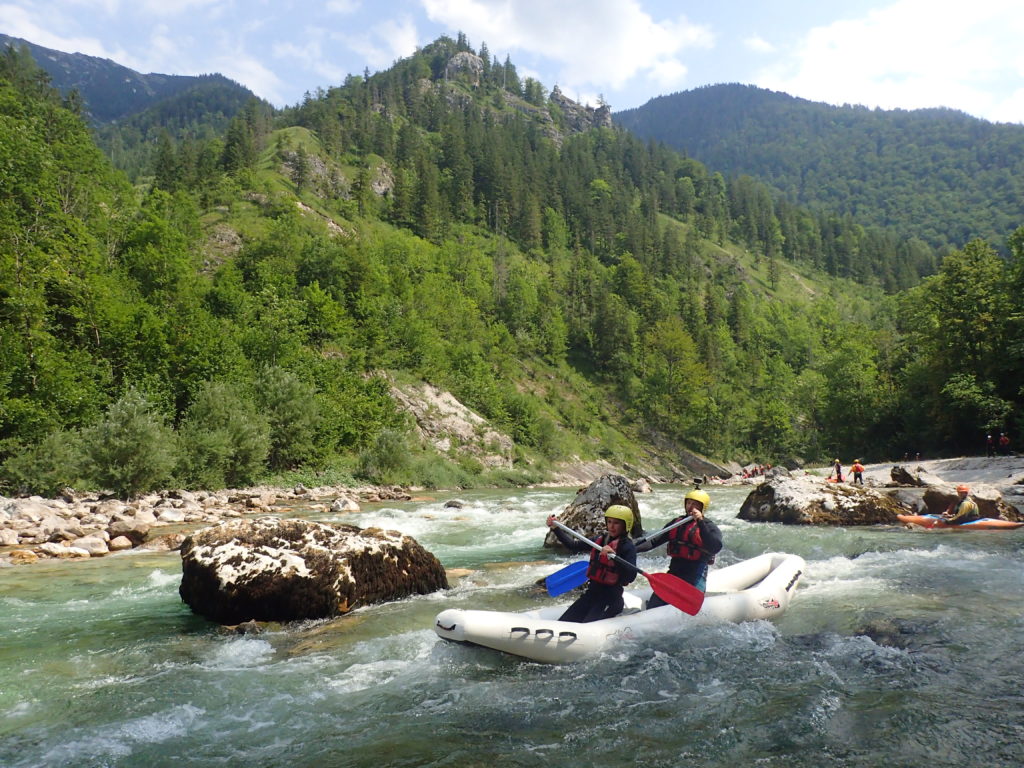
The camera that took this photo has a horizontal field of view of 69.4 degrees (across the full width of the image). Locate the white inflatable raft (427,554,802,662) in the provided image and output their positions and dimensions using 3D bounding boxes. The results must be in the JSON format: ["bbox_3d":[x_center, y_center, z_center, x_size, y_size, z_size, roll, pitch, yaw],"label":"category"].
[{"bbox_3d":[1.190,1.805,6.059,4.220,0.520,1.000,5,-8,-41],"label":"white inflatable raft"}]

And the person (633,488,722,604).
[{"bbox_3d":[1.520,1.466,6.458,0.720,1.100,0.680,5,-8,-40],"label":"person"}]

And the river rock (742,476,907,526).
[{"bbox_3d":[7.400,2.709,17.509,3.800,1.050,2.300,-2,-7,17],"label":"river rock"}]

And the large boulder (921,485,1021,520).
[{"bbox_3d":[11.450,2.855,18.096,2.300,0.850,1.600,-3,-7,24],"label":"large boulder"}]

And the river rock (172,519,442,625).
[{"bbox_3d":[-2.030,1.793,7.599,2.300,0.900,2.100,-2,-6,14],"label":"river rock"}]

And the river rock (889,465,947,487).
[{"bbox_3d":[23.300,5.222,41.679,3.200,1.250,2.400,-3,-7,24],"label":"river rock"}]

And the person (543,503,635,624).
[{"bbox_3d":[0.670,1.431,5.677,0.720,1.000,0.650,6,-9,-43],"label":"person"}]

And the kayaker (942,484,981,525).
[{"bbox_3d":[9.370,2.544,15.414,0.820,0.860,0.520,-1,-6,6],"label":"kayaker"}]

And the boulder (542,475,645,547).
[{"bbox_3d":[1.430,2.201,13.037,1.600,1.180,1.500,-1,-6,11],"label":"boulder"}]

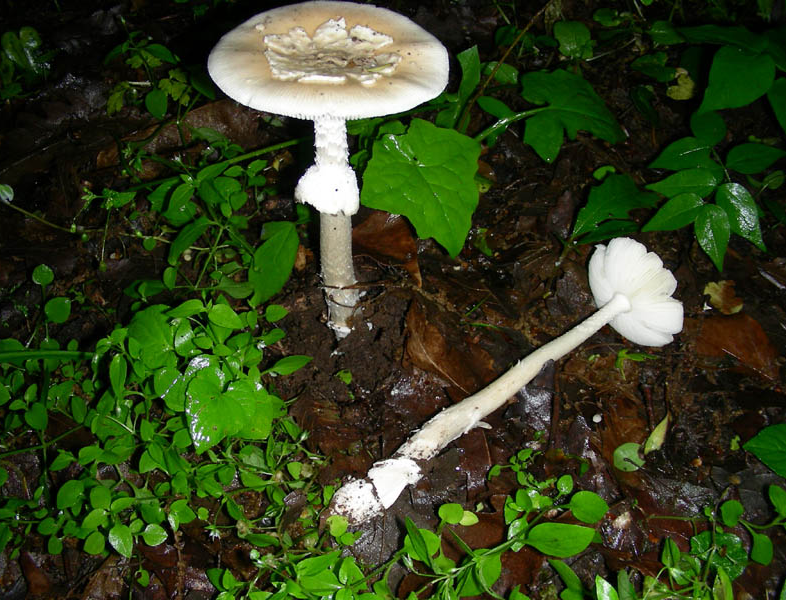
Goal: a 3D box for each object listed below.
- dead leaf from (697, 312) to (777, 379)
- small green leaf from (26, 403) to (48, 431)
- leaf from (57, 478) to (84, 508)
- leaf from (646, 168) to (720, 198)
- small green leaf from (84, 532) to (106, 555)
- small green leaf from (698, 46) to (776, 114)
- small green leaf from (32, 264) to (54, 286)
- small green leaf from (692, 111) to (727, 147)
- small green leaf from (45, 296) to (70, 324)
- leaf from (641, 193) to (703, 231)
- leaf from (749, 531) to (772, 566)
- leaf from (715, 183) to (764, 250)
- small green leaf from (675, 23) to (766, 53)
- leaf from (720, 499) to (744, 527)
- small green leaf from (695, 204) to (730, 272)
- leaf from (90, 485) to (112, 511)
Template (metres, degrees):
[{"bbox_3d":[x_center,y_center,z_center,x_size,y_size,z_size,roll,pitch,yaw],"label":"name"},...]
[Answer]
[{"bbox_3d":[0.209,0.028,0.533,0.044,0.008,0.062,-21,44,-23],"label":"dead leaf"},{"bbox_3d":[-0.191,0.062,0.470,0.011,0.003,0.015,-17,64,-22],"label":"small green leaf"},{"bbox_3d":[-0.158,0.095,0.431,0.013,0.004,0.015,-21,65,-23],"label":"leaf"},{"bbox_3d":[0.198,-0.080,0.601,0.048,0.006,0.022,-6,66,8],"label":"leaf"},{"bbox_3d":[-0.140,0.114,0.412,0.010,0.003,0.012,18,54,2],"label":"small green leaf"},{"bbox_3d":[0.226,-0.146,0.589,0.067,0.010,0.046,-39,68,-13],"label":"small green leaf"},{"bbox_3d":[-0.218,-0.015,0.547,0.013,0.003,0.016,-6,64,-15],"label":"small green leaf"},{"bbox_3d":[0.234,-0.127,0.649,0.026,0.005,0.030,-5,67,10],"label":"small green leaf"},{"bbox_3d":[-0.172,0.005,0.453,0.015,0.002,0.016,24,58,16],"label":"small green leaf"},{"bbox_3d":[0.184,-0.058,0.575,0.043,0.006,0.021,-25,64,-1],"label":"leaf"},{"bbox_3d":[0.172,0.116,0.409,0.010,0.003,0.015,-7,52,6],"label":"leaf"},{"bbox_3d":[0.225,-0.054,0.570,0.025,0.007,0.053,-20,63,3],"label":"leaf"},{"bbox_3d":[0.234,-0.187,0.627,0.060,0.009,0.047,10,41,11],"label":"small green leaf"},{"bbox_3d":[0.163,0.102,0.423,0.012,0.004,0.014,20,65,23],"label":"leaf"},{"bbox_3d":[0.184,-0.036,0.502,0.019,0.007,0.049,1,55,1],"label":"small green leaf"},{"bbox_3d":[-0.141,0.095,0.423,0.011,0.003,0.013,-31,67,-26],"label":"leaf"}]

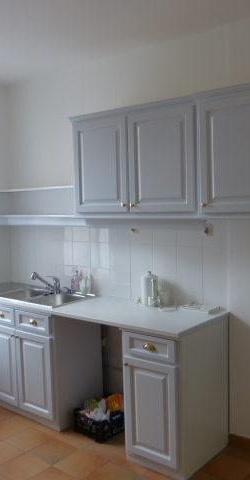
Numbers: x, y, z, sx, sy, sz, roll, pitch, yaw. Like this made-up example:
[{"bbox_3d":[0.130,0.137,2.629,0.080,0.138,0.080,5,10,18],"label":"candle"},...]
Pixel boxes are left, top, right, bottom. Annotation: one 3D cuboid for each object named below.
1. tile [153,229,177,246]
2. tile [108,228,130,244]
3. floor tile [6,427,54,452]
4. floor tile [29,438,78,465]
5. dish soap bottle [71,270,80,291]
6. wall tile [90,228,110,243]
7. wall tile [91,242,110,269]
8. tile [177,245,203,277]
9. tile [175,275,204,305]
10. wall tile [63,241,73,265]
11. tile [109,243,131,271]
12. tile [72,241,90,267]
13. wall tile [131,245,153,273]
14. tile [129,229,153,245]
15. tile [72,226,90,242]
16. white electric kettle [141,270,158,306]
[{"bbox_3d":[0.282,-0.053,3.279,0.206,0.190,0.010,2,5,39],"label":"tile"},{"bbox_3d":[-0.042,-0.069,3.534,0.203,0.200,0.010,2,5,40],"label":"tile"},{"bbox_3d":[-0.652,1.361,3.149,0.244,0.010,0.244,3,5,41],"label":"floor tile"},{"bbox_3d":[-0.459,1.369,2.985,0.244,0.012,0.244,2,5,40],"label":"floor tile"},{"bbox_3d":[-0.410,0.346,3.812,0.066,0.180,0.050,2,5,40],"label":"dish soap bottle"},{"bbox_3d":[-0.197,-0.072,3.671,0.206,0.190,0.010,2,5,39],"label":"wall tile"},{"bbox_3d":[-0.194,0.126,3.685,0.206,0.206,0.010,2,5,39],"label":"wall tile"},{"bbox_3d":[0.436,0.150,3.148,0.203,0.200,0.010,2,5,40],"label":"tile"},{"bbox_3d":[0.445,0.355,3.163,0.200,0.200,0.010,2,5,39],"label":"tile"},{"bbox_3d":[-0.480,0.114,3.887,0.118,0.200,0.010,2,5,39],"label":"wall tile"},{"bbox_3d":[-0.035,0.132,3.530,0.200,0.200,0.010,2,5,39],"label":"tile"},{"bbox_3d":[-0.353,0.120,3.816,0.206,0.206,0.010,2,5,39],"label":"tile"},{"bbox_3d":[0.124,0.138,3.403,0.200,0.200,0.010,2,5,39],"label":"wall tile"},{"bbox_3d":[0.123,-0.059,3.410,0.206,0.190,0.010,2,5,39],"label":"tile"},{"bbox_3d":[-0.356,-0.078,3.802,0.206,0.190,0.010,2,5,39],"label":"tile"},{"bbox_3d":[0.175,0.345,3.289,0.122,0.238,0.115,-1,4,0],"label":"white electric kettle"}]

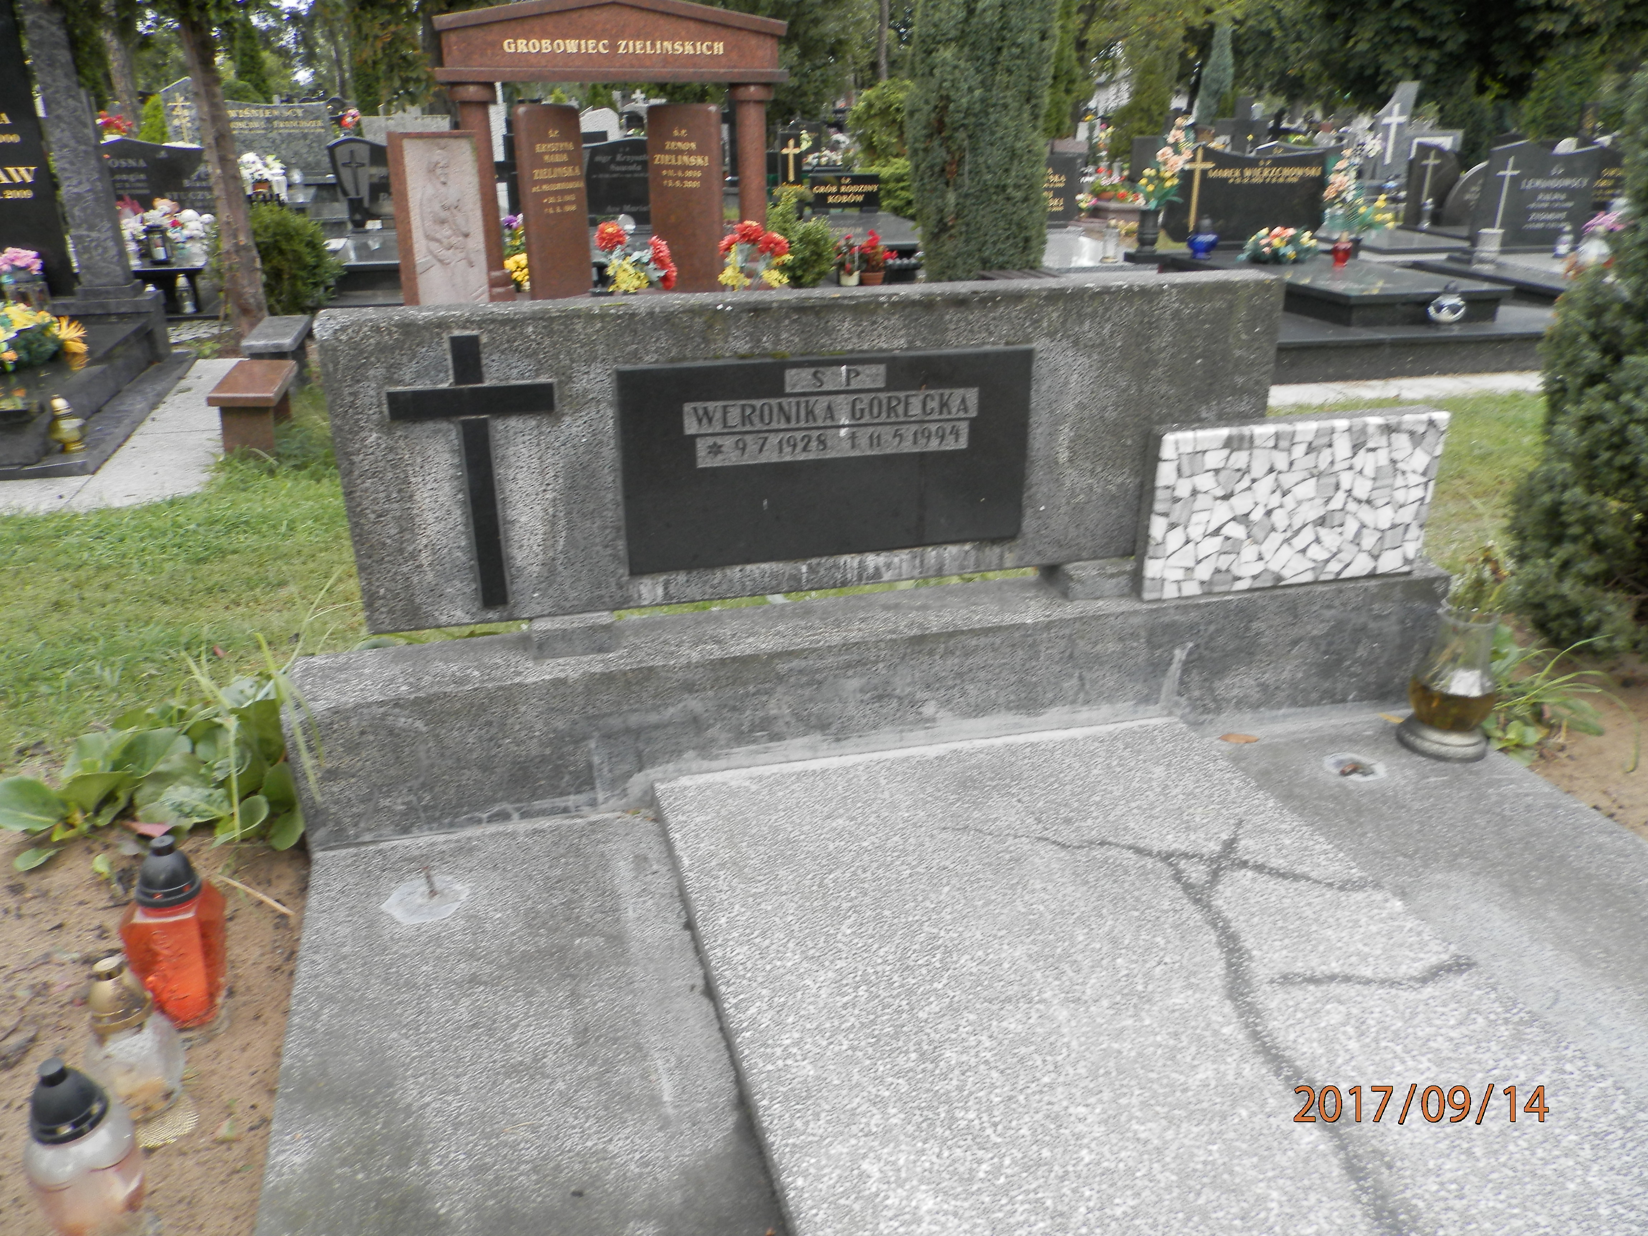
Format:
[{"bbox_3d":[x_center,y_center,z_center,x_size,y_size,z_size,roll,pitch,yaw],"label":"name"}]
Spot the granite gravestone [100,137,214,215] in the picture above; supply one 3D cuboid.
[{"bbox_3d":[-5.343,-3.505,9.600,0.950,0.700,0.100,-6,24,-15],"label":"granite gravestone"}]

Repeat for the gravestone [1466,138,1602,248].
[{"bbox_3d":[5.049,-3.011,8.474,0.952,0.735,0.090,-6,24,-13],"label":"gravestone"}]

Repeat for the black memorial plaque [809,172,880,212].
[{"bbox_3d":[0.199,-3.867,10.800,0.650,0.300,0.060,-6,24,-15],"label":"black memorial plaque"}]

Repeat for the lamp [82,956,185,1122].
[{"bbox_3d":[-0.811,0.491,1.395,0.112,0.207,0.112,-6,24,-14],"label":"lamp"}]

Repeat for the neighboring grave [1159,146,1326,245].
[{"bbox_3d":[2.834,-2.874,8.095,1.182,0.659,0.090,-6,24,-13],"label":"neighboring grave"}]

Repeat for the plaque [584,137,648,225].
[{"bbox_3d":[-1.827,-4.046,11.000,0.760,0.740,0.090,-6,24,-15],"label":"plaque"}]

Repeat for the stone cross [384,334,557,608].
[{"bbox_3d":[-0.525,-0.215,1.828,0.241,0.427,0.015,-6,24,-14],"label":"stone cross"}]

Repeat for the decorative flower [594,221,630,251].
[{"bbox_3d":[-1.192,-2.149,6.700,0.180,0.160,0.150,-6,24,-15],"label":"decorative flower"}]

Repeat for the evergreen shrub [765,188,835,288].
[{"bbox_3d":[-0.150,-2.389,7.500,0.450,0.620,0.440,0,23,0],"label":"evergreen shrub"}]

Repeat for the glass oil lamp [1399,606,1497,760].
[{"bbox_3d":[1.274,0.119,2.396,0.165,0.265,0.165,-6,24,-15],"label":"glass oil lamp"}]

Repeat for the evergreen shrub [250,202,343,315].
[{"bbox_3d":[-3.668,-2.470,8.200,0.660,0.760,0.640,-6,24,-15],"label":"evergreen shrub"}]

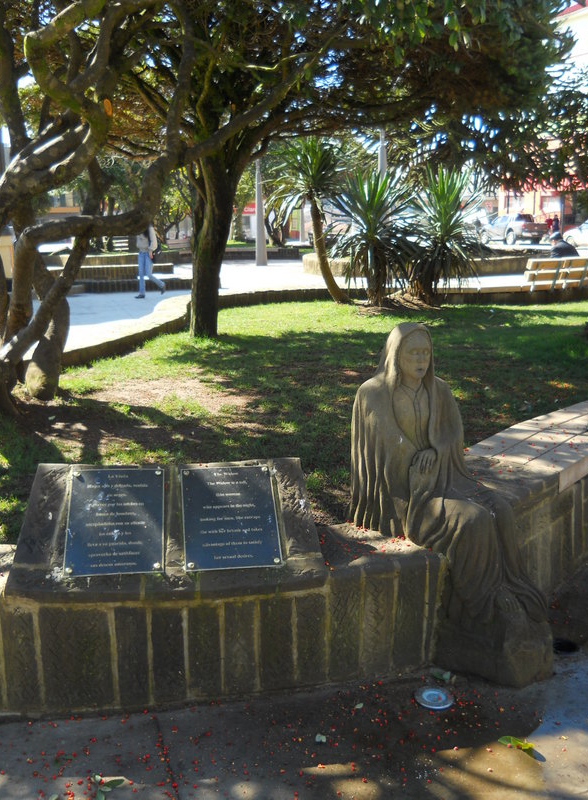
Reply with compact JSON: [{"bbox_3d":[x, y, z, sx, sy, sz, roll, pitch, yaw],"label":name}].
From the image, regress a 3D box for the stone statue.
[{"bbox_3d":[0.597,0.325,3.208,0.869,1.225,0.504,12,17,44],"label":"stone statue"}]

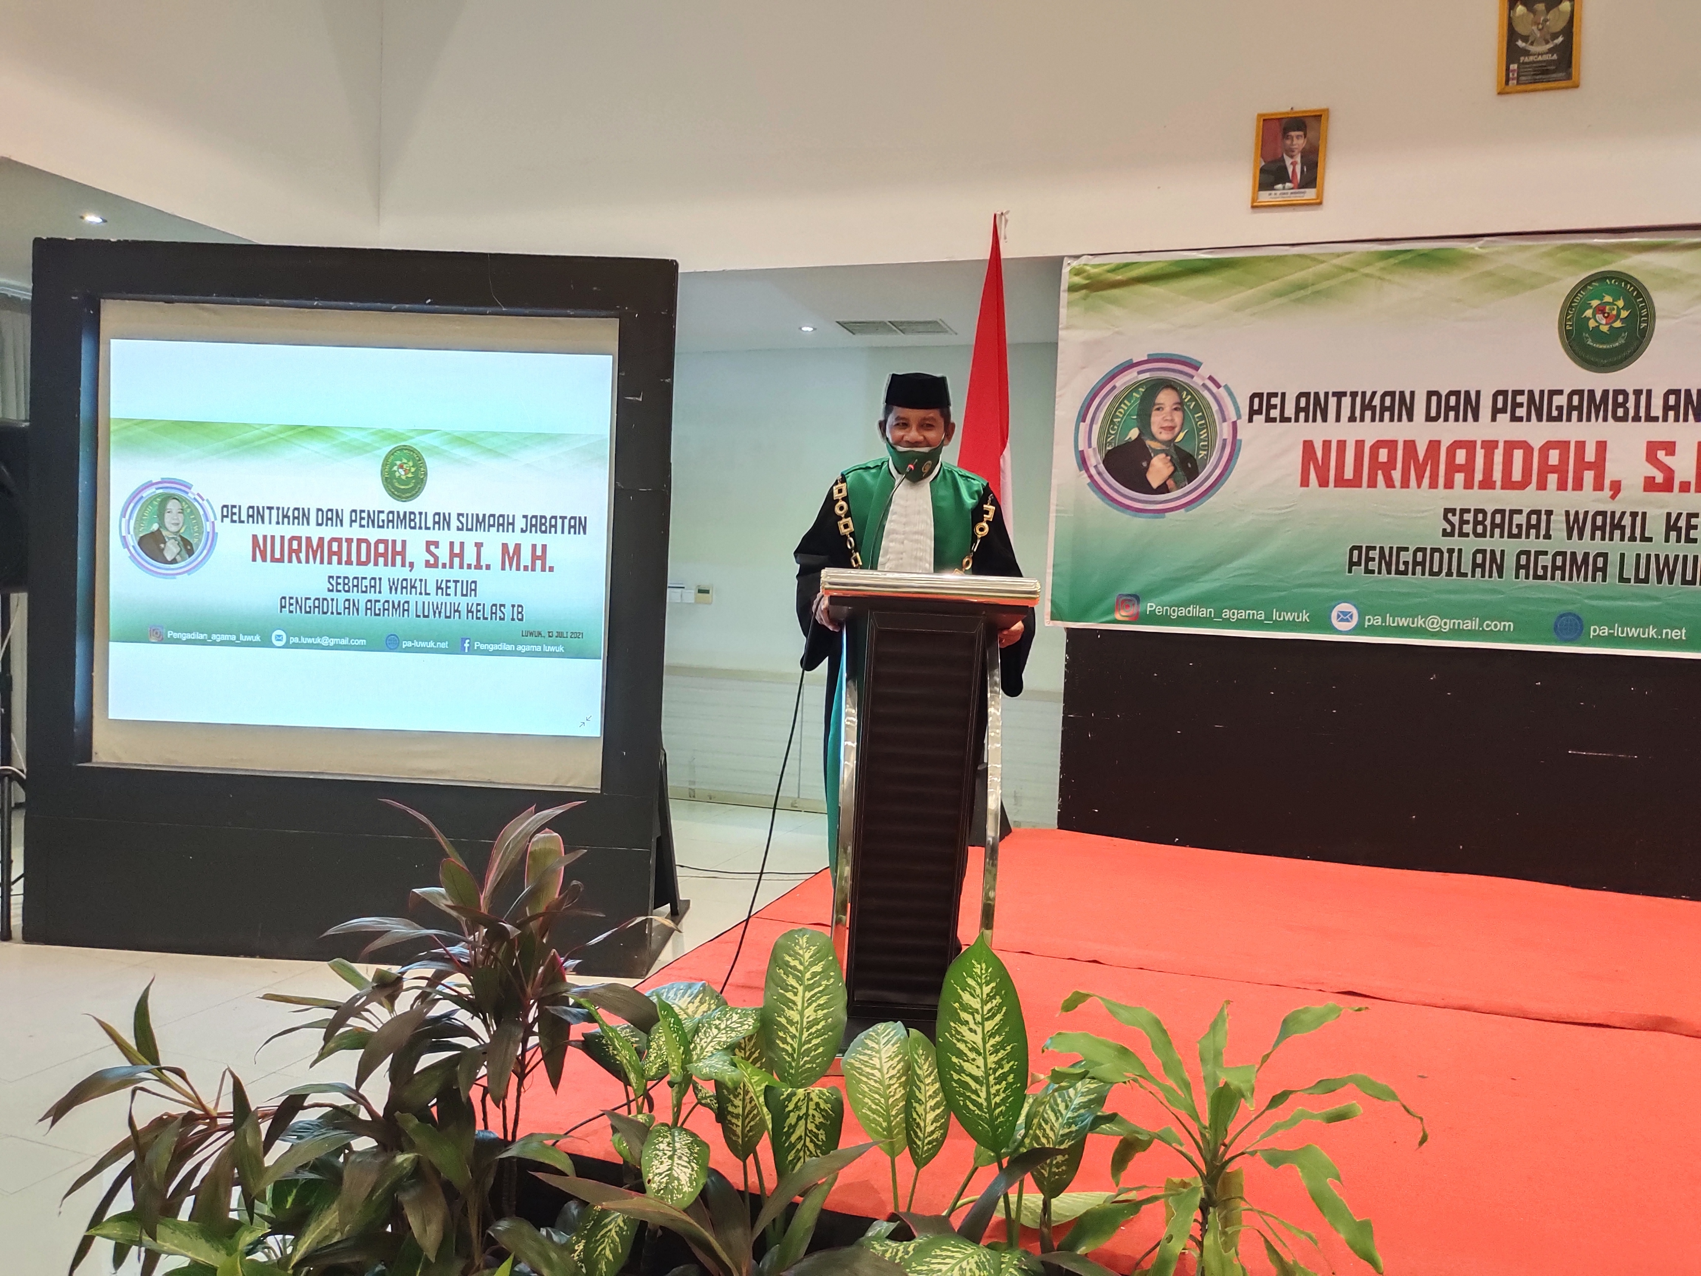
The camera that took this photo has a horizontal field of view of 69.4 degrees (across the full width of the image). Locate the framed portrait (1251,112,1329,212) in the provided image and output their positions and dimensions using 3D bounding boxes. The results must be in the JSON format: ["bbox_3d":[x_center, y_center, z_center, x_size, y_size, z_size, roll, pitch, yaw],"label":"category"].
[{"bbox_3d":[1.905,-2.072,5.321,0.291,0.403,0.030,3,3,19],"label":"framed portrait"}]

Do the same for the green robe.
[{"bbox_3d":[0.163,0.150,3.514,0.660,1.334,0.450,3,3,3],"label":"green robe"}]

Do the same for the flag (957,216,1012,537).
[{"bbox_3d":[0.503,-0.913,4.700,0.260,1.400,0.200,3,3,3],"label":"flag"}]

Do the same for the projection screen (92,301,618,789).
[{"bbox_3d":[-2.009,-0.369,4.936,2.115,1.877,0.050,3,3,3],"label":"projection screen"}]

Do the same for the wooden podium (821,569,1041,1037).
[{"bbox_3d":[0.166,0.415,2.971,0.515,1.135,0.500,3,3,3],"label":"wooden podium"}]

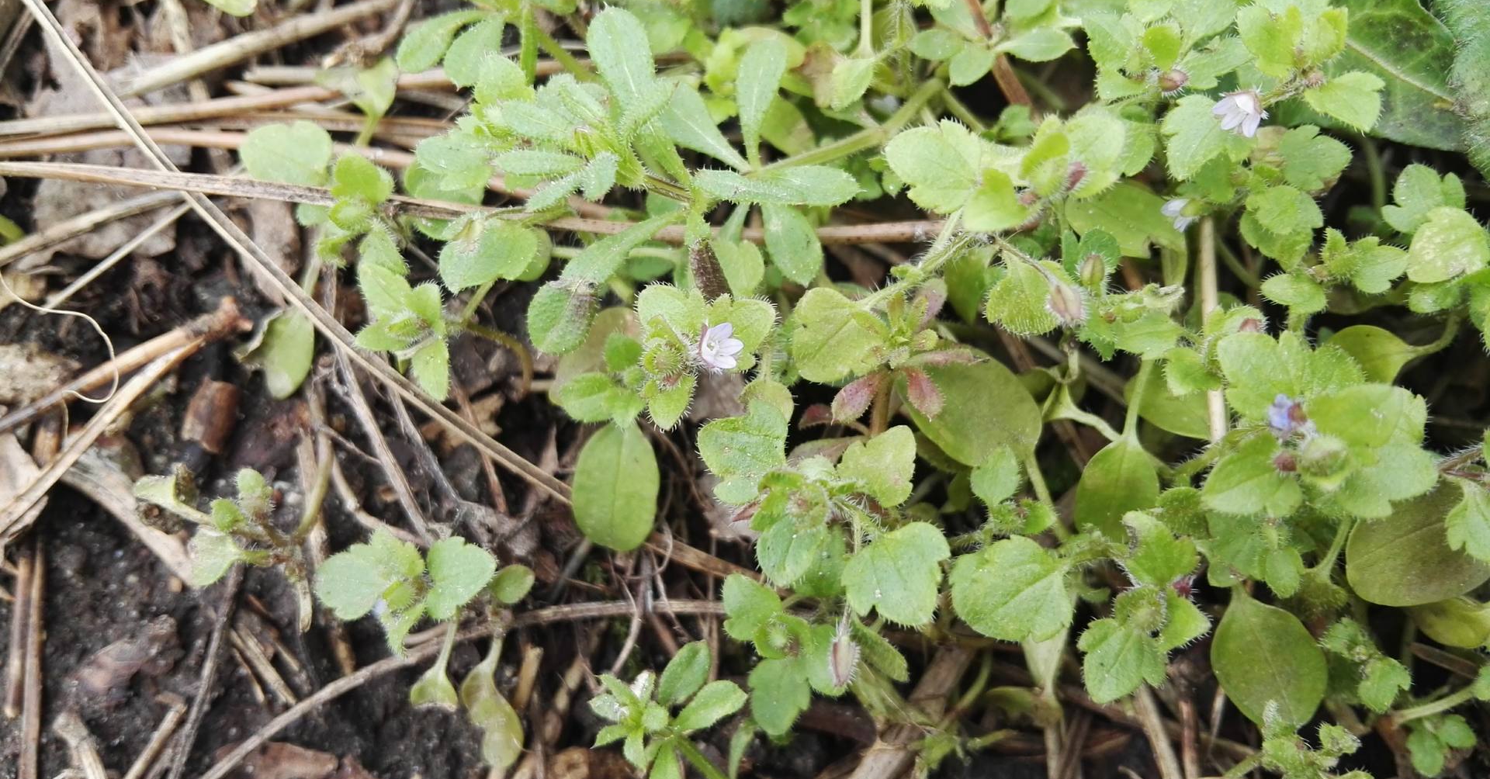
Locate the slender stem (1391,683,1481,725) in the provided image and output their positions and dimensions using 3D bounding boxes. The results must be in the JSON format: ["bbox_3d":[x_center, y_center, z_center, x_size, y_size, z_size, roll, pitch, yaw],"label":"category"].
[{"bbox_3d":[0.103,0.046,0.165,0.014,0.002,0.002,-25,90,13],"label":"slender stem"}]

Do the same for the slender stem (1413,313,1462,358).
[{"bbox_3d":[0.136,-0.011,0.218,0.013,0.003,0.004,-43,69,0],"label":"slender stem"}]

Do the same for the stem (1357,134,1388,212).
[{"bbox_3d":[0.115,-0.040,0.203,0.002,0.002,0.021,10,58,0],"label":"stem"}]

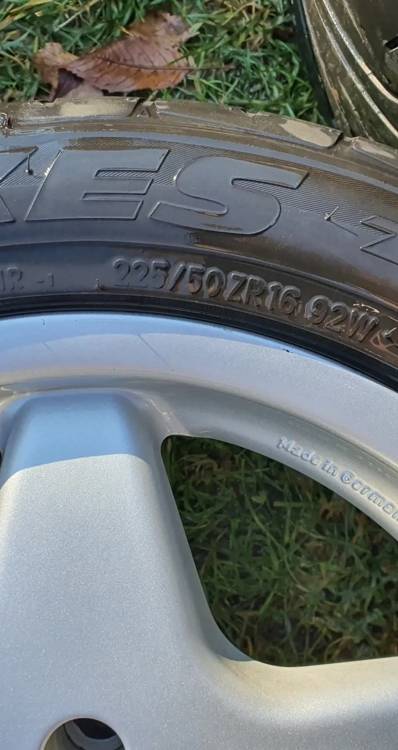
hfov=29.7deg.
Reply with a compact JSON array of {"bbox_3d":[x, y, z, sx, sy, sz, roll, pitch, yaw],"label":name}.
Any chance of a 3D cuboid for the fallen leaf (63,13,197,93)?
[{"bbox_3d":[-0.040,-0.193,0.454,0.084,0.020,0.050,-10,91,3],"label":"fallen leaf"}]

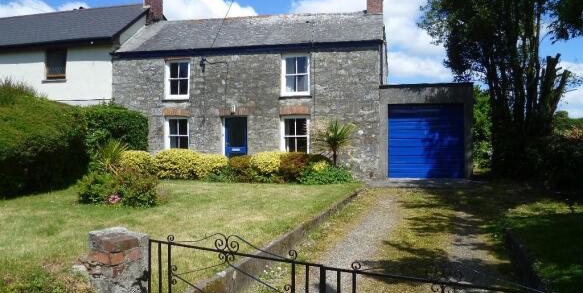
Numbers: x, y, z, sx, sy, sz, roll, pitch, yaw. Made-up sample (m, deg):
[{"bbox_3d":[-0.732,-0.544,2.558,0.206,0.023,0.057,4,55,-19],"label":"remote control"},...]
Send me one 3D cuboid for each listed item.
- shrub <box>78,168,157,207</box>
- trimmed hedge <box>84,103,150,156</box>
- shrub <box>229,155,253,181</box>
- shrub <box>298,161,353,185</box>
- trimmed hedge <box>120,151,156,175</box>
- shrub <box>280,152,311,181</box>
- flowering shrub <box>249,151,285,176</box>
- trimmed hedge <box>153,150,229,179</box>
[{"bbox_3d":[-3.838,0.824,10.431,1.600,0.750,1.200,1,2,16],"label":"shrub"},{"bbox_3d":[-5.935,-0.176,15.902,2.200,2.400,1.500,1,2,16],"label":"trimmed hedge"},{"bbox_3d":[-1.591,0.652,15.028,0.750,0.800,0.750,1,2,16],"label":"shrub"},{"bbox_3d":[1.031,0.735,14.331,1.500,0.680,1.000,1,2,16],"label":"shrub"},{"bbox_3d":[-5.357,0.558,16.426,1.200,0.900,1.000,1,2,16],"label":"trimmed hedge"},{"bbox_3d":[0.094,0.624,14.827,0.950,0.870,0.900,0,2,0],"label":"shrub"},{"bbox_3d":[-0.801,0.624,15.128,1.050,0.850,0.900,1,2,16],"label":"flowering shrub"},{"bbox_3d":[-3.406,0.564,15.926,2.450,0.920,1.000,1,2,16],"label":"trimmed hedge"}]

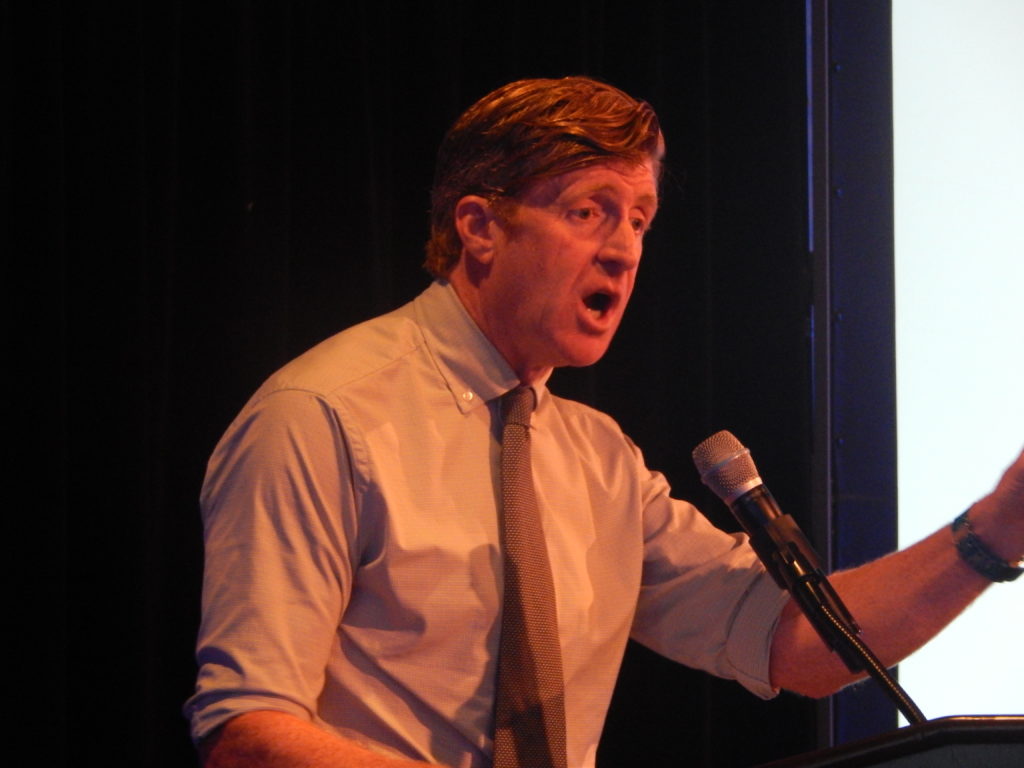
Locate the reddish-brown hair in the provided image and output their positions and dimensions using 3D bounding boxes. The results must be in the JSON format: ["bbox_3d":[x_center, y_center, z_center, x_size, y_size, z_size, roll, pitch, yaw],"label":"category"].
[{"bbox_3d":[0.029,-0.176,8.200,0.215,0.198,0.178,9,-2,42],"label":"reddish-brown hair"}]

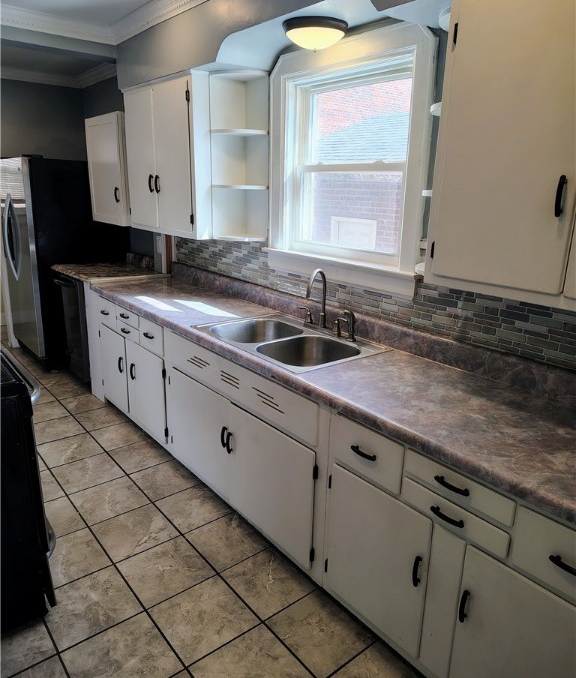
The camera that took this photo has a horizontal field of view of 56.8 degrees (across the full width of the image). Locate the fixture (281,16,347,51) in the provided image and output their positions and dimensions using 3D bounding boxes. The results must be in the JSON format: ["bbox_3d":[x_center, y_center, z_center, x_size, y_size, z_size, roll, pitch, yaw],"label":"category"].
[{"bbox_3d":[0.118,-1.307,2.313,0.284,0.098,0.284,1,17,0],"label":"fixture"}]

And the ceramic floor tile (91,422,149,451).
[{"bbox_3d":[-1.083,0.637,3.487,0.322,0.010,0.319,-12,21,-37],"label":"ceramic floor tile"}]

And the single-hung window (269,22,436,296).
[{"bbox_3d":[0.246,-0.797,2.489,0.120,1.055,1.020,-12,21,-37],"label":"single-hung window"}]

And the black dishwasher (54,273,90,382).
[{"bbox_3d":[-1.430,-0.114,4.269,0.610,0.800,0.600,-12,21,-37],"label":"black dishwasher"}]

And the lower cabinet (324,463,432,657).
[{"bbox_3d":[0.469,0.684,1.935,0.498,0.509,0.449,-12,21,-37],"label":"lower cabinet"}]

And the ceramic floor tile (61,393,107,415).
[{"bbox_3d":[-1.490,0.481,3.974,0.322,0.010,0.319,-12,21,-37],"label":"ceramic floor tile"}]

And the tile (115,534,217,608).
[{"bbox_3d":[-0.527,1.003,2.313,0.322,0.010,0.319,-12,21,-37],"label":"tile"}]

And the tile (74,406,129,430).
[{"bbox_3d":[-1.301,0.564,3.775,0.330,0.010,0.326,-12,21,-37],"label":"tile"}]

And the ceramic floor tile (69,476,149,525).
[{"bbox_3d":[-0.946,0.857,2.834,0.330,0.010,0.326,-12,21,-37],"label":"ceramic floor tile"}]

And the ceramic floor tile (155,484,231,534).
[{"bbox_3d":[-0.472,0.871,2.755,0.322,0.010,0.319,-12,21,-37],"label":"ceramic floor tile"}]

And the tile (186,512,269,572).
[{"bbox_3d":[-0.272,0.959,2.541,0.330,0.010,0.326,-12,21,-37],"label":"tile"}]

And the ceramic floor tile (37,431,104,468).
[{"bbox_3d":[-1.357,0.699,3.328,0.330,0.010,0.326,-12,21,-37],"label":"ceramic floor tile"}]

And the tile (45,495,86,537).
[{"bbox_3d":[-1.208,0.913,2.633,0.330,0.010,0.326,-12,21,-37],"label":"tile"}]

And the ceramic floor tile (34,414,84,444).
[{"bbox_3d":[-1.544,0.613,3.532,0.322,0.010,0.319,-12,21,-37],"label":"ceramic floor tile"}]

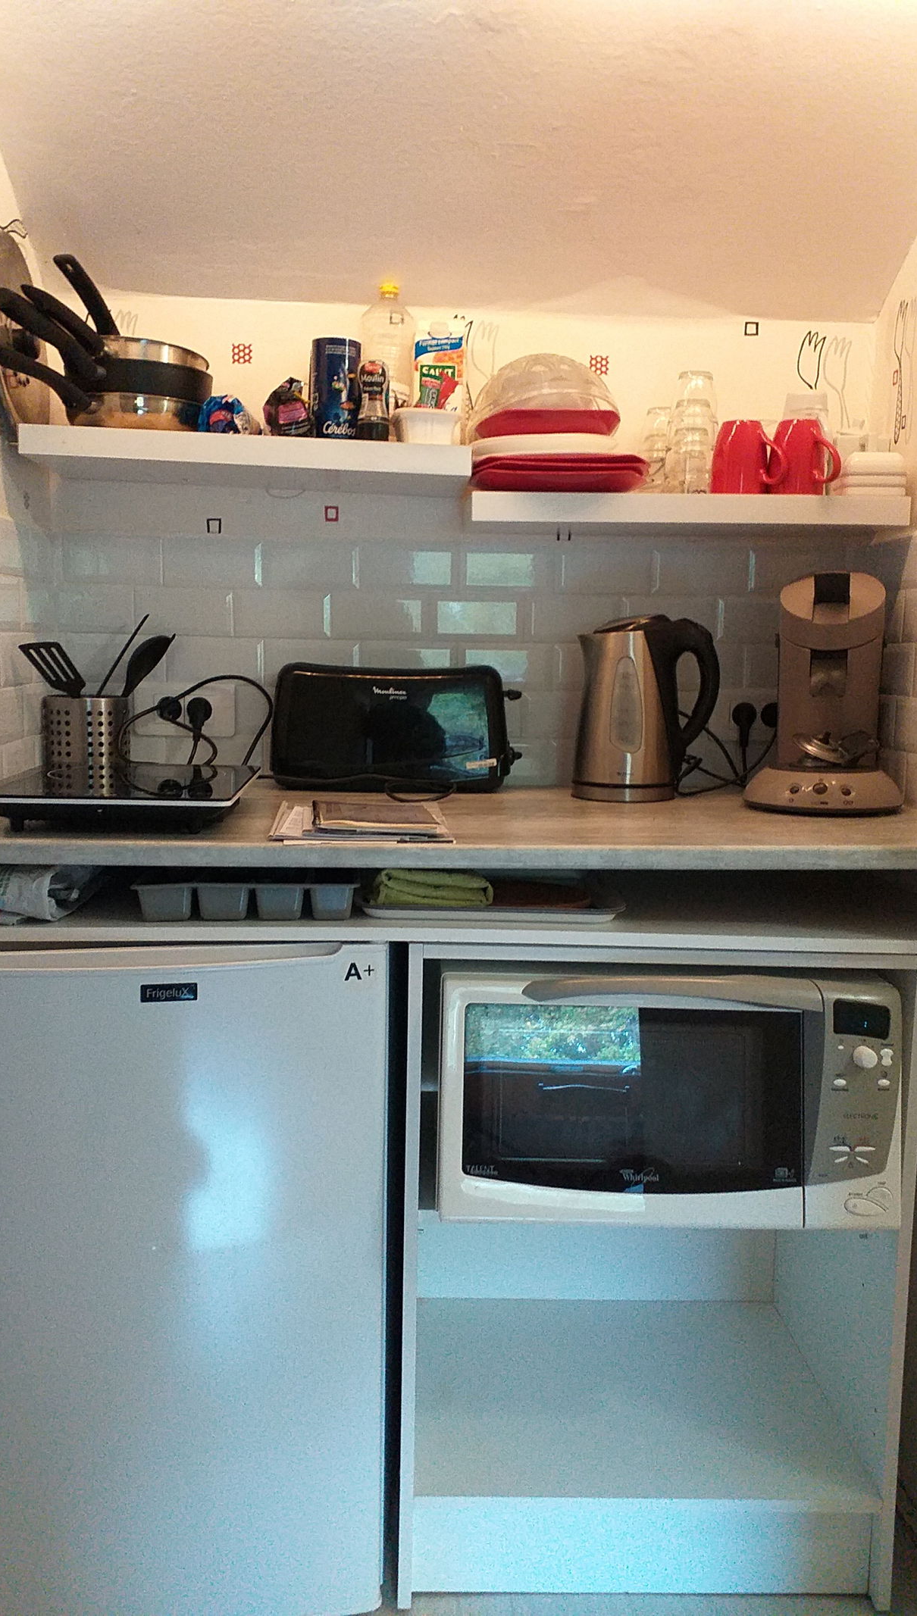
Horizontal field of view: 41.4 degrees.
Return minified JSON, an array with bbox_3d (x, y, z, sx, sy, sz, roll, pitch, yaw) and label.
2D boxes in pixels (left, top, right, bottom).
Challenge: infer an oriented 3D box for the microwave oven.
[{"bbox_3d":[0.239,0.310,1.582,0.529,0.306,0.400,1,7,-1],"label":"microwave oven"}]

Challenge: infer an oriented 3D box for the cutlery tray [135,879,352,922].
[{"bbox_3d":[-0.254,0.088,1.556,0.256,0.046,0.315,0,7,-3],"label":"cutlery tray"}]

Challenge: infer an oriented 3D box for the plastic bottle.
[{"bbox_3d":[-0.102,-0.634,1.772,0.081,0.255,0.081,1,8,-3],"label":"plastic bottle"}]

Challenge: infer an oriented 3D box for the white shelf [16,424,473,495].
[{"bbox_3d":[-0.284,-0.489,1.726,0.596,0.038,0.240,2,7,-3],"label":"white shelf"}]

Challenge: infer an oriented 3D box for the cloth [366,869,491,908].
[{"bbox_3d":[-0.036,0.086,1.514,0.148,0.046,0.160,0,7,-3],"label":"cloth"}]

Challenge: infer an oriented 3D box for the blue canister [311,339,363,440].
[{"bbox_3d":[-0.170,-0.577,1.690,0.073,0.151,0.073,0,7,-3],"label":"blue canister"}]

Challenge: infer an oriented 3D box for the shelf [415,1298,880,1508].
[{"bbox_3d":[0.230,0.819,1.704,0.568,0.017,0.450,1,8,-1],"label":"shelf"}]

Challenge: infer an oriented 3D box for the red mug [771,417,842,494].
[{"bbox_3d":[0.493,-0.485,1.702,0.115,0.105,0.079,7,10,39],"label":"red mug"}]

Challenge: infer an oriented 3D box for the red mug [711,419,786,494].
[{"bbox_3d":[0.411,-0.485,1.700,0.115,0.105,0.079,6,9,32],"label":"red mug"}]

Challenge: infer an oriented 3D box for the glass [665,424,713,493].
[{"bbox_3d":[0.336,-0.501,1.760,0.071,0.107,0.070,0,7,-3],"label":"glass"}]

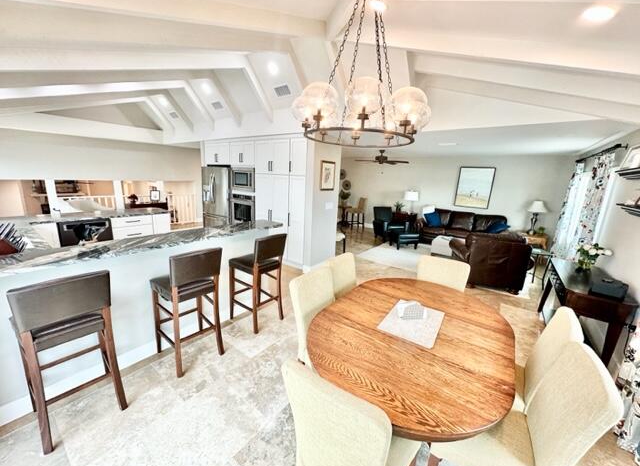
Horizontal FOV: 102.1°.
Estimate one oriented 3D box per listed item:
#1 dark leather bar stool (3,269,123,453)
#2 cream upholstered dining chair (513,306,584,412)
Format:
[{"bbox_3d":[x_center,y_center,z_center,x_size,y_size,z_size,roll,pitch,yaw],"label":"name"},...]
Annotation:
[{"bbox_3d":[-1.700,0.752,1.749,0.500,1.050,0.440,11,14,34],"label":"dark leather bar stool"},{"bbox_3d":[1.235,0.940,1.751,0.600,0.960,0.480,11,14,34],"label":"cream upholstered dining chair"}]

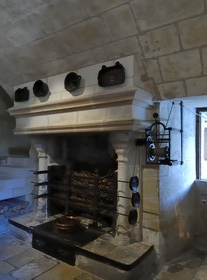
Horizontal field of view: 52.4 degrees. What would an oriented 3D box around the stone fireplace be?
[{"bbox_3d":[-0.515,0.220,3.510,2.680,2.460,0.740,0,-1,35],"label":"stone fireplace"}]

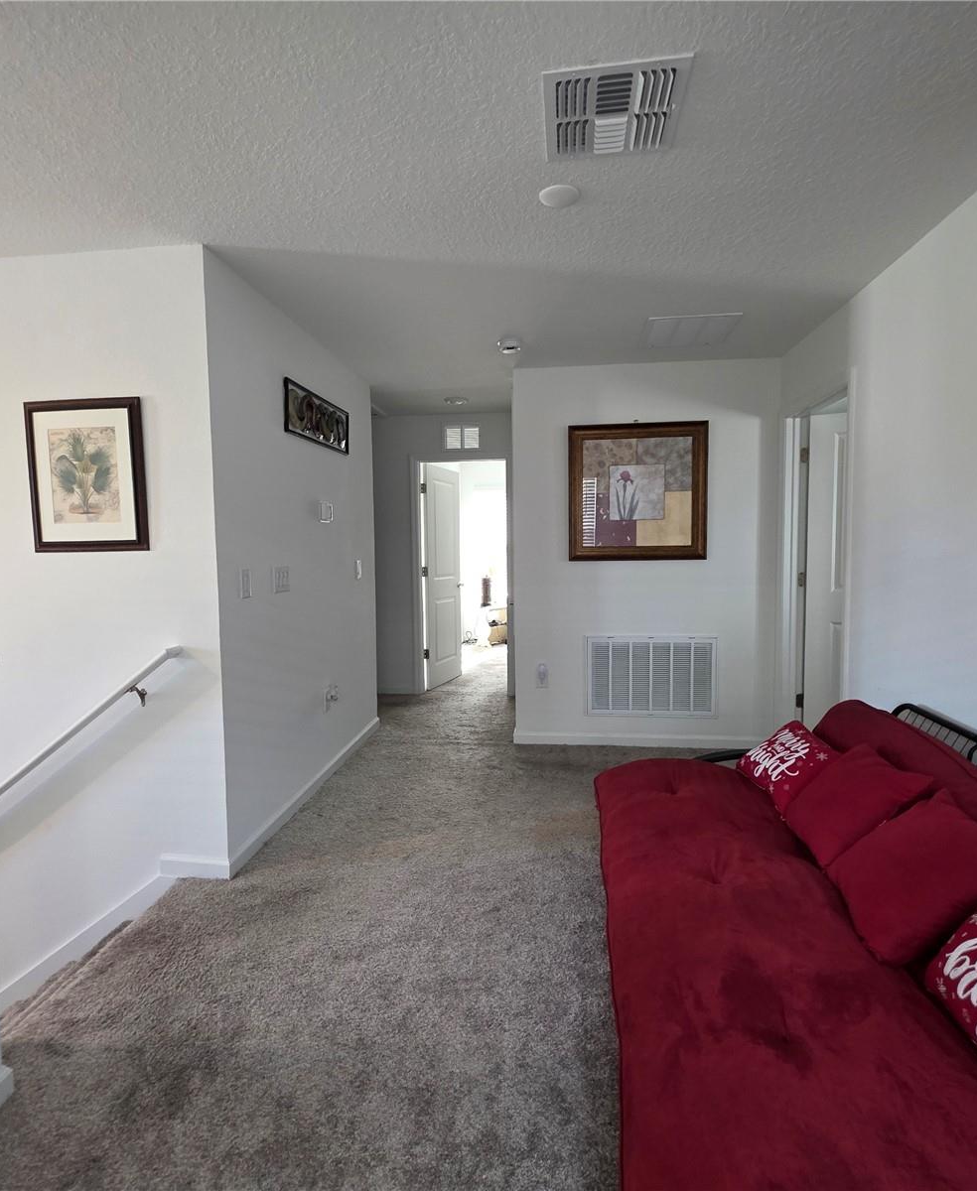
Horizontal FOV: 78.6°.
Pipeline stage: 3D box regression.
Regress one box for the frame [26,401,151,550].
[{"bbox_3d":[-1.558,-0.459,2.318,0.470,0.577,0.025,0,5,7],"label":"frame"}]

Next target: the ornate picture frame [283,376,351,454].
[{"bbox_3d":[-0.919,-0.951,3.270,0.030,0.256,0.806,0,5,7],"label":"ornate picture frame"}]

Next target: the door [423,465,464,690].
[{"bbox_3d":[-0.425,-0.174,5.686,0.035,2.030,0.750,1,5,21],"label":"door"}]

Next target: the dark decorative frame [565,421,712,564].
[{"bbox_3d":[0.938,-0.647,3.763,0.850,0.851,0.030,0,5,7],"label":"dark decorative frame"}]

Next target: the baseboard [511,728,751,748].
[{"bbox_3d":[0.983,0.948,3.898,1.633,0.085,0.015,0,5,7],"label":"baseboard"}]

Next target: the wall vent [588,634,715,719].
[{"bbox_3d":[1.048,0.526,3.855,0.828,0.520,0.015,0,5,7],"label":"wall vent"}]

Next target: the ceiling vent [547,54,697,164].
[{"bbox_3d":[0.321,-1.252,1.557,0.345,0.015,0.328,0,5,7],"label":"ceiling vent"}]

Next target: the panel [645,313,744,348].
[{"bbox_3d":[1.047,-1.389,3.141,0.452,0.015,0.443,0,5,7],"label":"panel"}]

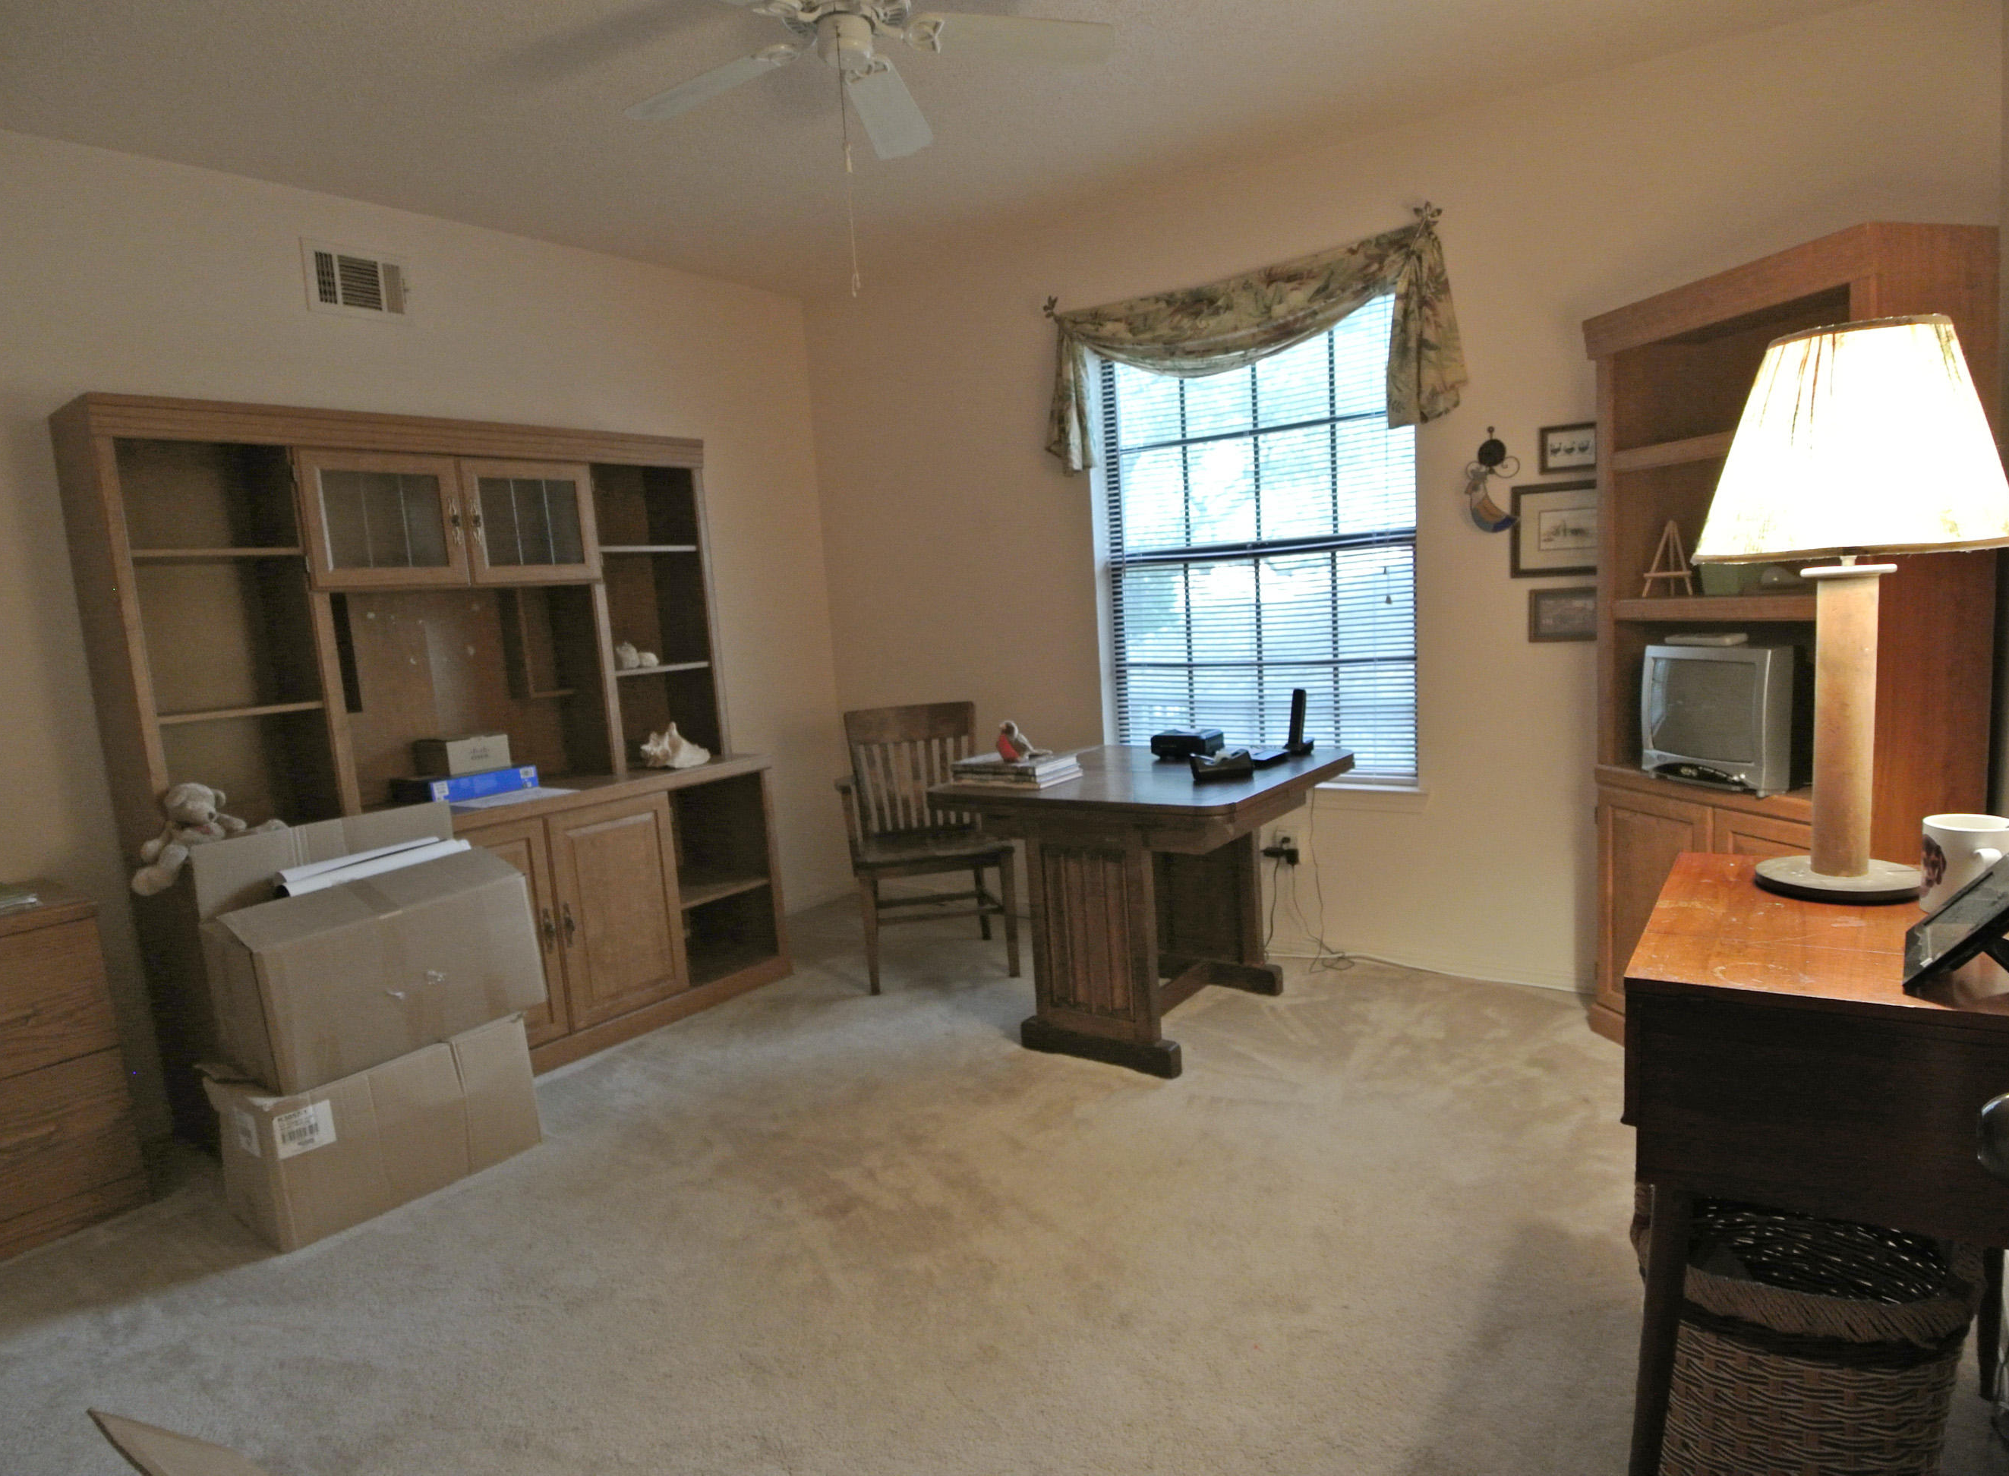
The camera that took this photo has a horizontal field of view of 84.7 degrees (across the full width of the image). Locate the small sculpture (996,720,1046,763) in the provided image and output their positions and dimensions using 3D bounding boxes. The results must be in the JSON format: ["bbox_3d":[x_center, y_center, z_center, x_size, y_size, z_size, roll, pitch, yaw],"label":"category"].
[{"bbox_3d":[0.057,0.003,3.045,0.155,0.114,0.068,-10,10,-38],"label":"small sculpture"}]

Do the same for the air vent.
[{"bbox_3d":[-1.797,-1.271,3.082,0.025,0.198,0.295,2,9,37],"label":"air vent"}]

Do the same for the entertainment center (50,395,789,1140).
[{"bbox_3d":[-1.483,0.025,3.224,0.540,1.825,1.680,2,10,35],"label":"entertainment center"}]

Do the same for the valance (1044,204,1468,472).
[{"bbox_3d":[0.707,-1.194,3.421,1.411,0.599,0.087,2,9,37],"label":"valance"}]

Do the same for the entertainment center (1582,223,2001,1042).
[{"bbox_3d":[1.677,-0.088,2.420,0.322,1.818,0.781,-5,8,-9],"label":"entertainment center"}]

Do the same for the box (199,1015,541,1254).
[{"bbox_3d":[-1.412,0.835,2.486,0.331,0.329,0.580,2,9,37],"label":"box"}]

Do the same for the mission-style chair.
[{"bbox_3d":[-0.267,0.349,3.699,0.546,0.856,0.521,-5,8,-11],"label":"mission-style chair"}]

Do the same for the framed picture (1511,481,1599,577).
[{"bbox_3d":[1.520,-0.562,2.957,0.312,0.253,0.019,2,9,37],"label":"framed picture"}]

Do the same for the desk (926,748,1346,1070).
[{"bbox_3d":[0.419,0.446,3.137,0.874,0.723,0.862,2,9,37],"label":"desk"}]

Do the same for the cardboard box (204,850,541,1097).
[{"bbox_3d":[-1.405,0.504,2.481,0.339,0.341,0.604,2,9,37],"label":"cardboard box"}]

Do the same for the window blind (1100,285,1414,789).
[{"bbox_3d":[0.818,-0.630,3.618,1.104,1.507,0.050,2,9,37],"label":"window blind"}]

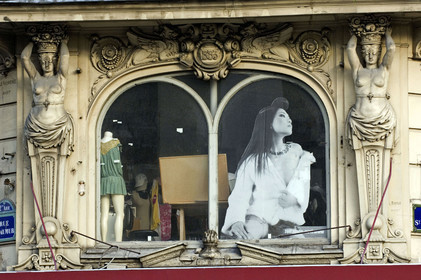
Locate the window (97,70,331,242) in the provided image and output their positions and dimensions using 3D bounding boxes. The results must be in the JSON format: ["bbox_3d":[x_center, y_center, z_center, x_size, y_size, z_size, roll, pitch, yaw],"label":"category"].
[{"bbox_3d":[0.032,0.214,29.916,2.941,2.111,0.250,-1,-8,6],"label":"window"}]

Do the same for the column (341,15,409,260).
[{"bbox_3d":[2.060,-0.002,29.474,0.761,3.068,0.500,-1,-8,6],"label":"column"}]

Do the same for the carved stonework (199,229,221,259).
[{"bbox_3d":[-0.012,1.288,29.364,0.247,0.347,0.247,-1,-8,6],"label":"carved stonework"}]

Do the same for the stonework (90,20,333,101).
[{"bbox_3d":[0.000,-0.976,29.883,3.058,0.888,0.400,-1,-8,6],"label":"stonework"}]

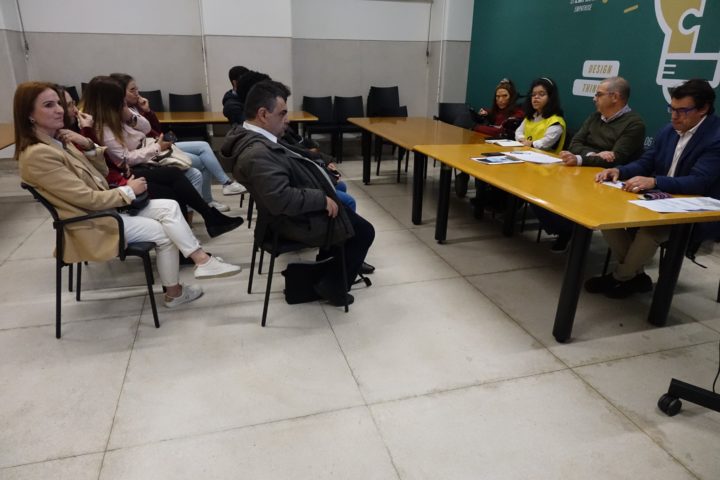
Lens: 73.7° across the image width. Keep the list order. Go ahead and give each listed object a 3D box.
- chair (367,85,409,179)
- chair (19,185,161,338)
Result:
[{"bbox_3d":[0.431,-1.279,5.947,0.470,0.960,0.540,-8,22,-24],"label":"chair"},{"bbox_3d":[-1.340,0.031,2.556,0.550,0.800,0.540,-5,21,-15],"label":"chair"}]

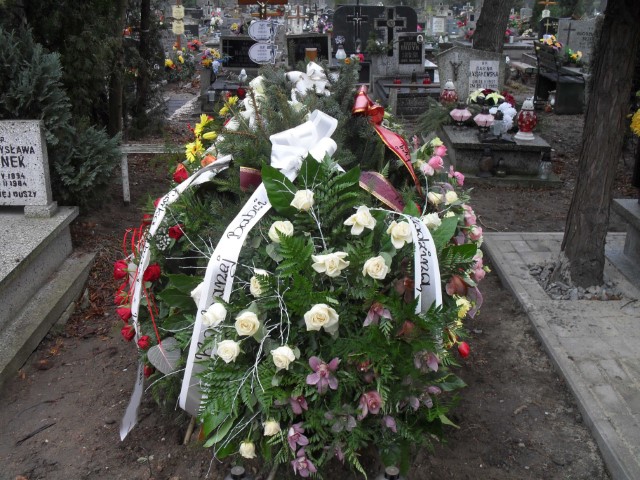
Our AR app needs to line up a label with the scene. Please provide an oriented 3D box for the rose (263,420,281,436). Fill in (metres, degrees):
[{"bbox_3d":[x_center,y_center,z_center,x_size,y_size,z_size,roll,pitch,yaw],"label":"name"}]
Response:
[{"bbox_3d":[-0.159,0.618,2.120,0.060,0.055,0.055,2,12,5],"label":"rose"}]

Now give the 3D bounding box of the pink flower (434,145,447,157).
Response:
[{"bbox_3d":[0.503,-0.373,2.700,0.050,0.050,0.050,-12,12,-28],"label":"pink flower"}]

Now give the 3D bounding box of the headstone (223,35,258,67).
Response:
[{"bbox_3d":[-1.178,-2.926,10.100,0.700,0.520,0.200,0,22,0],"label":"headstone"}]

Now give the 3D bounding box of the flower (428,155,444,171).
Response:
[{"bbox_3d":[0.477,-0.317,2.650,0.062,0.062,0.060,-10,24,-23],"label":"flower"}]

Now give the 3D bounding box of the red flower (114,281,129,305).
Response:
[{"bbox_3d":[-0.751,0.203,2.450,0.058,0.076,0.058,10,13,23],"label":"red flower"}]

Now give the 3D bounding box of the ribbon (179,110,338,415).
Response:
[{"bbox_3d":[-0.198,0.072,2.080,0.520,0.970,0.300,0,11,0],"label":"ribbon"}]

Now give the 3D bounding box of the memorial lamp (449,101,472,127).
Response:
[{"bbox_3d":[1.273,-1.119,5.840,0.190,0.250,0.190,0,22,0],"label":"memorial lamp"}]

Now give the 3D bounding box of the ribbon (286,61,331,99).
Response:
[{"bbox_3d":[-0.051,-0.714,2.880,0.190,0.165,0.120,0,22,0],"label":"ribbon"}]

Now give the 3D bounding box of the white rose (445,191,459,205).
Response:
[{"bbox_3d":[0.488,-0.158,2.400,0.051,0.052,0.047,-4,5,-11],"label":"white rose"}]

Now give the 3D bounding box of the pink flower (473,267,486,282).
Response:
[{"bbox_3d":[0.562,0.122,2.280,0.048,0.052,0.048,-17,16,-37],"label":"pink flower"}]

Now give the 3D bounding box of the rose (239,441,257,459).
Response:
[{"bbox_3d":[-0.243,0.703,2.170,0.056,0.058,0.054,0,22,0],"label":"rose"}]

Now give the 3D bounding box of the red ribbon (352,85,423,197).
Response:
[{"bbox_3d":[0.276,-0.407,2.650,0.280,0.450,0.200,-6,22,-14],"label":"red ribbon"}]

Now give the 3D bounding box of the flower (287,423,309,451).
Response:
[{"bbox_3d":[-0.074,0.644,2.120,0.074,0.090,0.055,0,22,0],"label":"flower"}]

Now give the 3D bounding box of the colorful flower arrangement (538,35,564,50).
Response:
[{"bbox_3d":[3.261,-2.781,9.134,0.330,0.240,0.280,0,22,0],"label":"colorful flower arrangement"}]

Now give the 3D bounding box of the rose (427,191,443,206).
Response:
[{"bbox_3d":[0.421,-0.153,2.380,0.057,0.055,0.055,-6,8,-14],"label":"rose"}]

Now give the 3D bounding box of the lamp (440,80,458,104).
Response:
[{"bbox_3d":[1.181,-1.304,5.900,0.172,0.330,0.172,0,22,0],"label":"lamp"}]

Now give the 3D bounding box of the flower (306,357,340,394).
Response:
[{"bbox_3d":[0.011,0.444,2.120,0.110,0.120,0.050,0,9,0],"label":"flower"}]

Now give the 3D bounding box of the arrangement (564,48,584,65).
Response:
[{"bbox_3d":[3.996,-2.892,10.200,0.270,0.240,0.240,0,22,0],"label":"arrangement"}]

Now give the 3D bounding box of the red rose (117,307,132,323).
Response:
[{"bbox_3d":[-0.695,0.265,2.300,0.055,0.055,0.052,12,20,29],"label":"red rose"}]

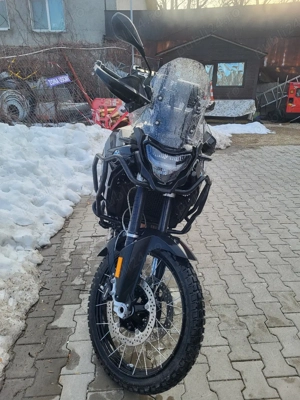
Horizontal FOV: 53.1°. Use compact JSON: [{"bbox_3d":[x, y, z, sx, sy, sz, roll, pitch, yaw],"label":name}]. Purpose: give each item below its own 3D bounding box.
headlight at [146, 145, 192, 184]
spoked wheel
[{"bbox_3d":[0.085,-0.159,1.365,0.205,0.145,0.125,11,20,-13],"label":"headlight"},{"bbox_3d":[-0.050,0.519,1.433,0.700,0.700,0.105,22,2,43],"label":"spoked wheel"}]

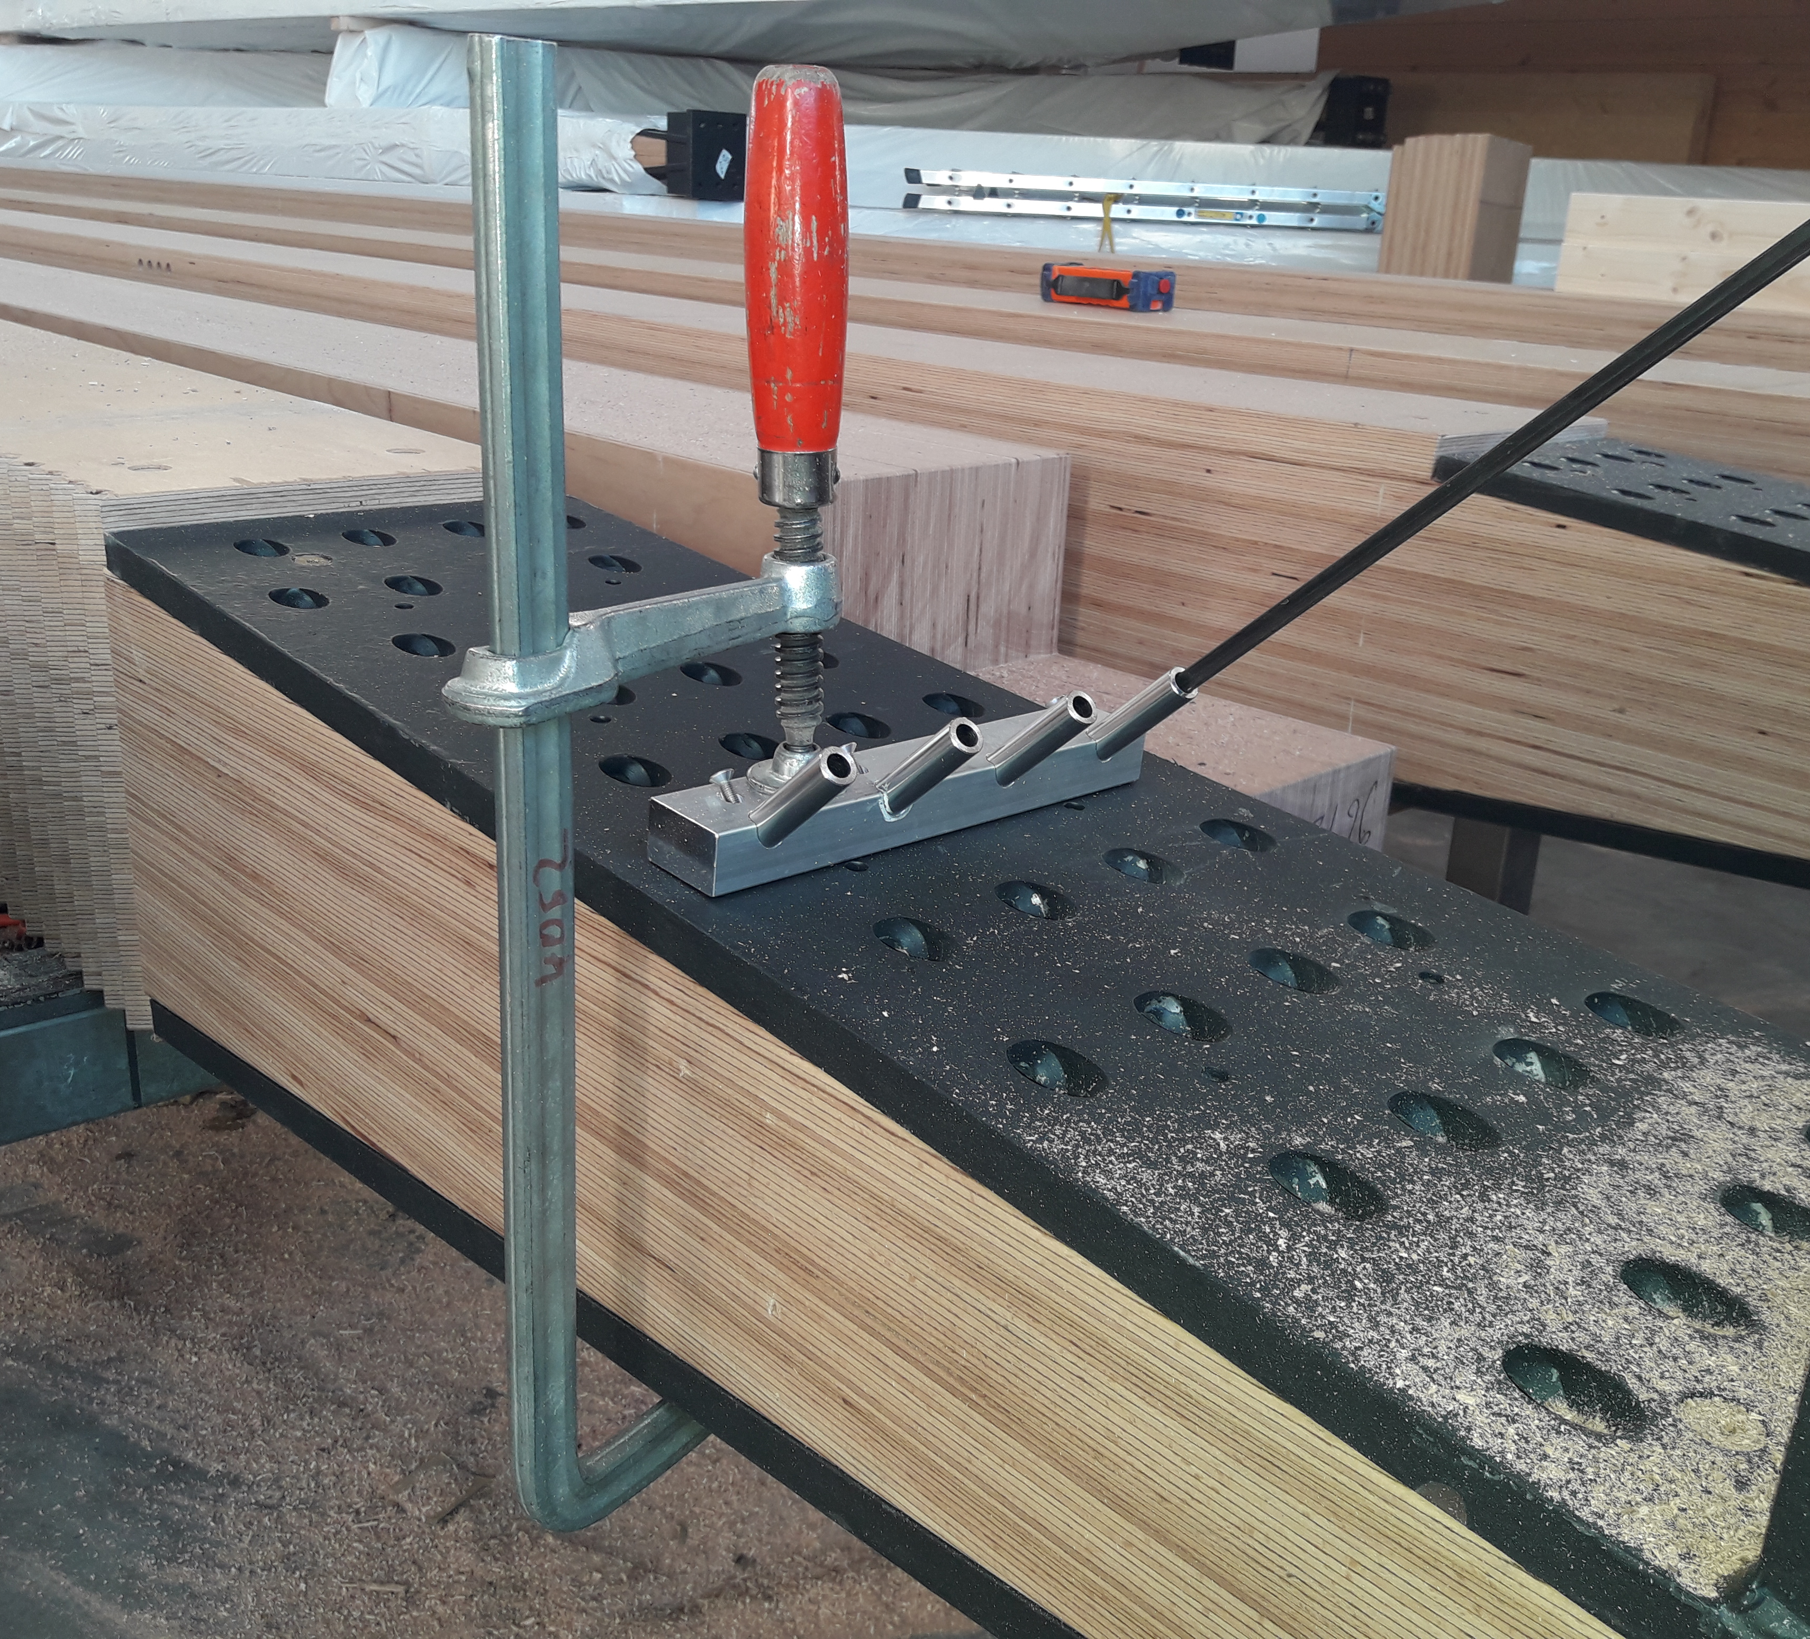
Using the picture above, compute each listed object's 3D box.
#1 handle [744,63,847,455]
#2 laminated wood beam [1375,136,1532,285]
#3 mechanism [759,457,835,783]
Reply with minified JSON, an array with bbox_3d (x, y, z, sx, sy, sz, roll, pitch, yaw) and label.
[{"bbox_3d":[-0.035,-0.180,0.573,0.034,0.121,0.034,1,21,0],"label":"handle"},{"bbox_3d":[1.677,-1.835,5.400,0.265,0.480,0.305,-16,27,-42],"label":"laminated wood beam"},{"bbox_3d":[-0.037,-0.068,0.615,0.029,0.120,0.029,1,21,0],"label":"mechanism"}]

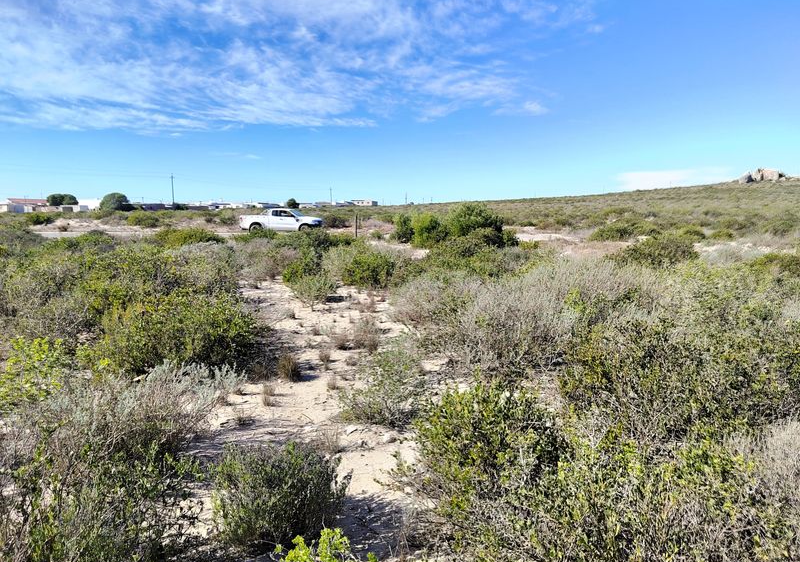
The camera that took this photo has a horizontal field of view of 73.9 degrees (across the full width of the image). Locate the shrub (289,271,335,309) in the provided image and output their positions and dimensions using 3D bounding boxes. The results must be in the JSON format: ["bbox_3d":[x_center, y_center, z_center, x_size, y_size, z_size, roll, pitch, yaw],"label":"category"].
[{"bbox_3d":[-1.367,0.139,8.302,0.720,0.580,0.680,0,8,0],"label":"shrub"}]

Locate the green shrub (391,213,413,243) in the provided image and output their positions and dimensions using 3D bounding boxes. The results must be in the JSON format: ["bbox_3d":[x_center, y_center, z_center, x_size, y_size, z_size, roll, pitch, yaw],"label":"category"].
[{"bbox_3d":[0.094,-2.507,25.095,1.050,1.420,1.050,0,8,0],"label":"green shrub"}]

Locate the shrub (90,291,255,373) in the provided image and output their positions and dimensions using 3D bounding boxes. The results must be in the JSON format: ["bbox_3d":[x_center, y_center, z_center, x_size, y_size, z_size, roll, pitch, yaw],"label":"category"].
[{"bbox_3d":[-2.458,0.452,5.769,1.600,0.700,1.300,0,8,0],"label":"shrub"}]

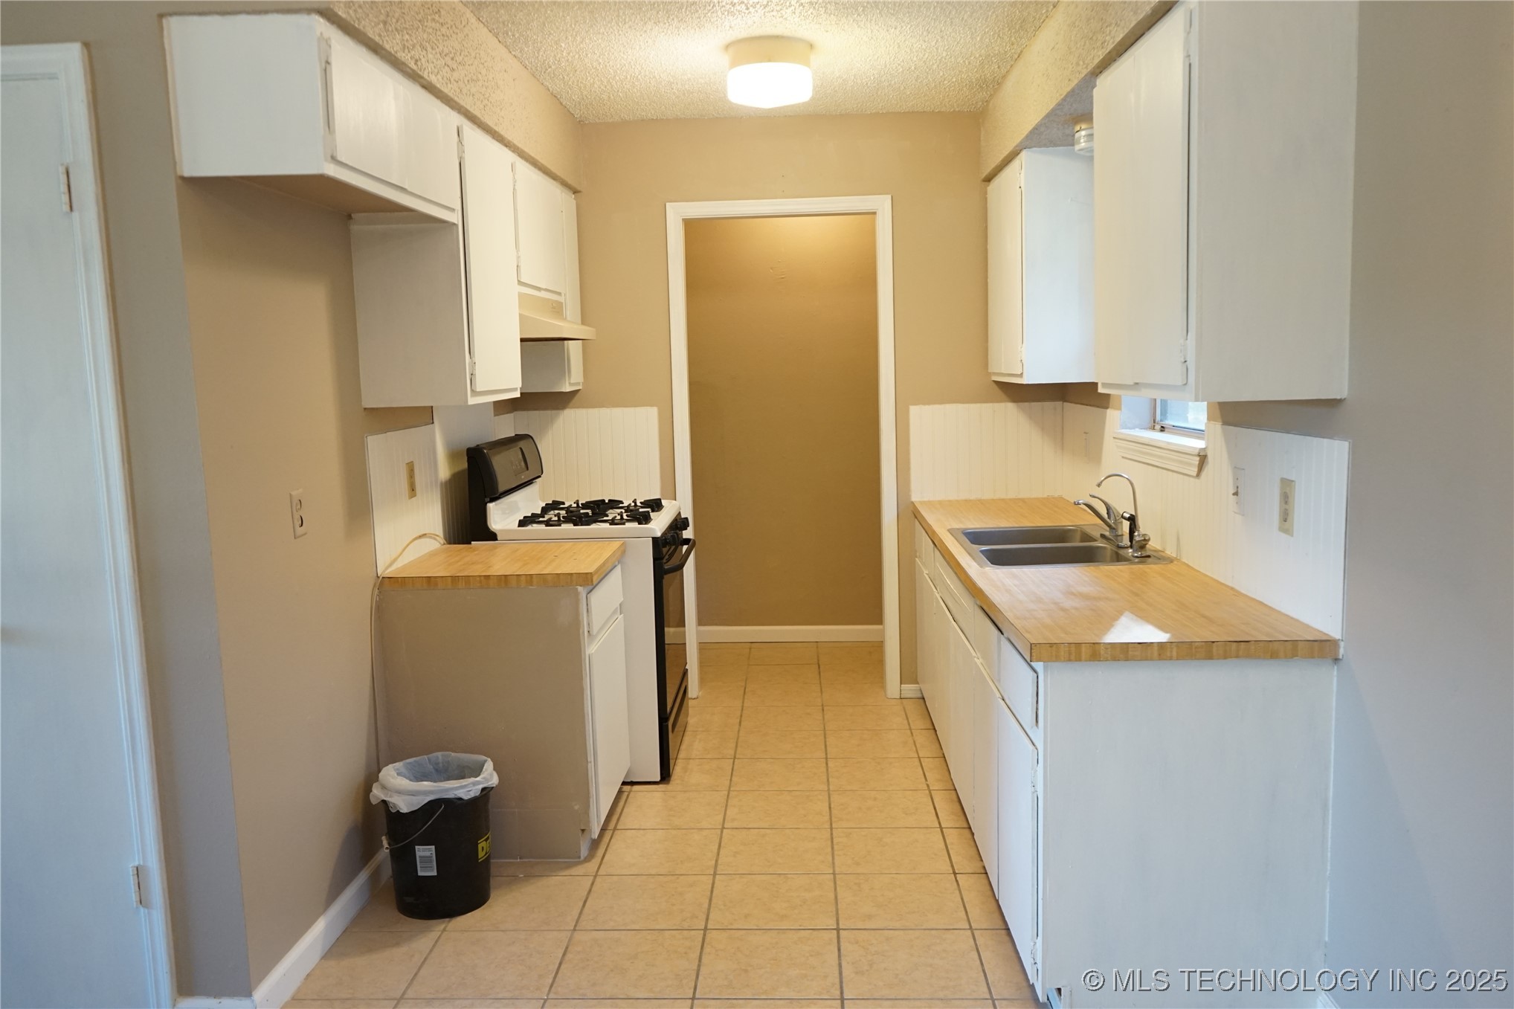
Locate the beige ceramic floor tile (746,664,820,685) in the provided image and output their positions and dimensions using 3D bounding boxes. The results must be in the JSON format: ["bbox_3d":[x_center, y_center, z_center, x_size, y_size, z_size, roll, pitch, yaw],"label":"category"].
[{"bbox_3d":[0.129,0.794,5.449,0.331,0.010,0.320,-1,7,2],"label":"beige ceramic floor tile"}]

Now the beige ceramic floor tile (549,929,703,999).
[{"bbox_3d":[-0.306,1.117,2.856,0.333,0.010,0.325,-1,7,2],"label":"beige ceramic floor tile"}]

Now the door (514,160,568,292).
[{"bbox_3d":[-0.779,-0.977,4.241,0.020,0.385,0.765,-1,7,2],"label":"door"}]

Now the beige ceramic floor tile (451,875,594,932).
[{"bbox_3d":[-0.632,1.084,3.198,0.333,0.010,0.325,-1,7,2],"label":"beige ceramic floor tile"}]

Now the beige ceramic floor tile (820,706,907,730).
[{"bbox_3d":[0.444,0.867,4.786,0.331,0.010,0.320,-1,7,2],"label":"beige ceramic floor tile"}]

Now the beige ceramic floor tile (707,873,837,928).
[{"bbox_3d":[0.045,1.072,3.171,0.333,0.010,0.325,-1,7,2],"label":"beige ceramic floor tile"}]

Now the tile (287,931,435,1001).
[{"bbox_3d":[-0.945,1.128,2.881,0.257,0.010,0.325,-1,7,2],"label":"tile"}]

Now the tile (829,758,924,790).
[{"bbox_3d":[0.420,0.947,4.136,0.331,0.010,0.320,-1,7,2],"label":"tile"}]

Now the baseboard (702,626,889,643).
[{"bbox_3d":[0.174,0.689,6.234,1.035,0.090,0.015,-1,7,2],"label":"baseboard"}]

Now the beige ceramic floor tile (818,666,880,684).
[{"bbox_3d":[0.478,0.811,5.562,0.337,0.010,0.335,-1,7,2],"label":"beige ceramic floor tile"}]

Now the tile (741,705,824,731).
[{"bbox_3d":[0.108,0.896,4.905,0.337,0.010,0.335,-1,7,2],"label":"tile"}]

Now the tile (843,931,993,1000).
[{"bbox_3d":[0.378,1.126,2.882,0.337,0.010,0.335,-1,7,2],"label":"tile"}]

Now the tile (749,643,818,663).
[{"bbox_3d":[0.144,0.761,5.874,0.334,0.010,0.332,-1,7,2],"label":"tile"}]

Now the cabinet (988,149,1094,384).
[{"bbox_3d":[1.099,-0.882,4.506,0.310,0.817,0.715,-1,7,2],"label":"cabinet"}]

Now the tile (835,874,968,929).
[{"bbox_3d":[0.385,1.072,3.173,0.334,0.010,0.332,-1,7,2],"label":"tile"}]

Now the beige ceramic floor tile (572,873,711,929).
[{"bbox_3d":[-0.294,1.083,3.199,0.334,0.010,0.332,-1,7,2],"label":"beige ceramic floor tile"}]

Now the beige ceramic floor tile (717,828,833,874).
[{"bbox_3d":[0.057,1.034,3.500,0.333,0.010,0.325,-1,7,2],"label":"beige ceramic floor tile"}]

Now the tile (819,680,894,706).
[{"bbox_3d":[0.456,0.827,5.111,0.331,0.010,0.320,-1,7,2],"label":"tile"}]

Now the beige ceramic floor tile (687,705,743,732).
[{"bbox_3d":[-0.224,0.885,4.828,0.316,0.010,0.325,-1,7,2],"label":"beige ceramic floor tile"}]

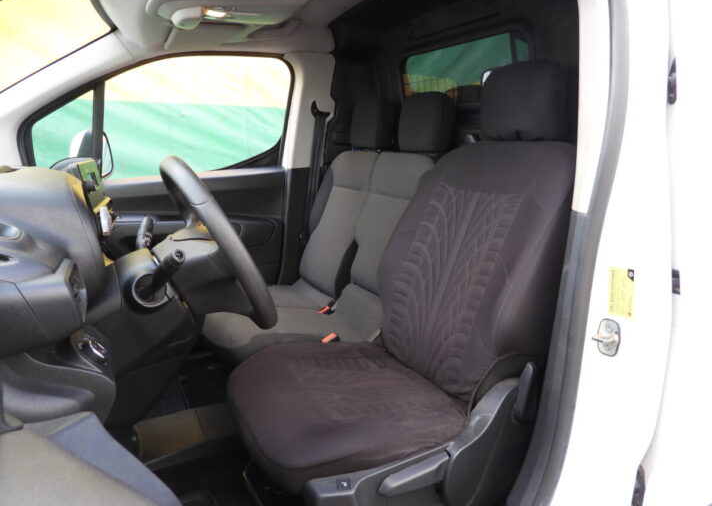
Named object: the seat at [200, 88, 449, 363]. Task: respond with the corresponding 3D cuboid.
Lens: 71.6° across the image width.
[{"bbox_3d":[-0.164,-0.049,1.740,0.880,1.005,0.750,-7,15,-28],"label":"seat"}]

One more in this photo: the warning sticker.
[{"bbox_3d":[0.474,0.071,0.880,0.041,0.088,0.003,2,12,32],"label":"warning sticker"}]

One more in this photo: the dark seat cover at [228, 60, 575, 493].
[{"bbox_3d":[0.147,0.070,1.181,0.850,1.045,0.530,-7,15,-28],"label":"dark seat cover"}]

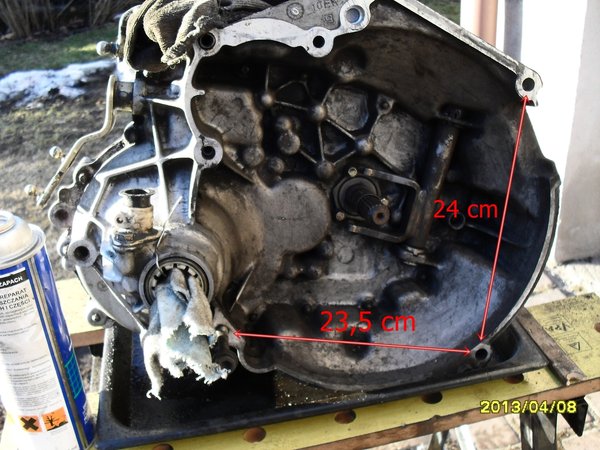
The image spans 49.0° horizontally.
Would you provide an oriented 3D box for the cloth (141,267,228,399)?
[{"bbox_3d":[-0.095,0.088,0.540,0.072,0.102,0.062,-8,24,-9],"label":"cloth"}]

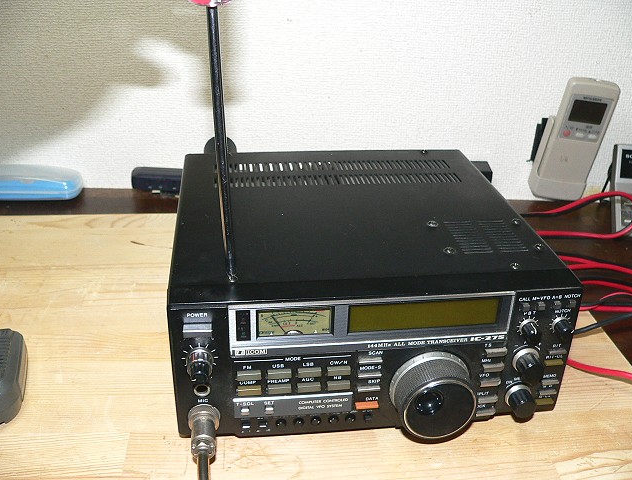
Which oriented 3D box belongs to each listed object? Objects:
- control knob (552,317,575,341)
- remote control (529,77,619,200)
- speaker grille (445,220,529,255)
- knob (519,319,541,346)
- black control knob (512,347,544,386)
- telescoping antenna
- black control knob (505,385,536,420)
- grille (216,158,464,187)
[{"bbox_3d":[0.149,0.054,0.399,0.011,0.011,0.011,-2,28,-7],"label":"control knob"},{"bbox_3d":[0.290,-0.112,0.755,0.057,0.135,0.026,7,29,-4],"label":"remote control"},{"bbox_3d":[0.113,-0.002,0.447,0.043,0.003,0.044,-2,28,-7],"label":"speaker grille"},{"bbox_3d":[0.128,0.054,0.396,0.011,0.011,0.011,-2,28,-7],"label":"knob"},{"bbox_3d":[0.131,0.077,0.407,0.018,0.018,0.013,-2,28,-7],"label":"black control knob"},{"bbox_3d":[-0.053,-0.053,0.375,0.006,0.153,0.006,-4,7,-6],"label":"telescoping antenna"},{"bbox_3d":[0.129,0.102,0.420,0.017,0.017,0.013,-2,28,-7],"label":"black control knob"},{"bbox_3d":[0.016,-0.053,0.539,0.195,0.003,0.048,-2,28,-7],"label":"grille"}]

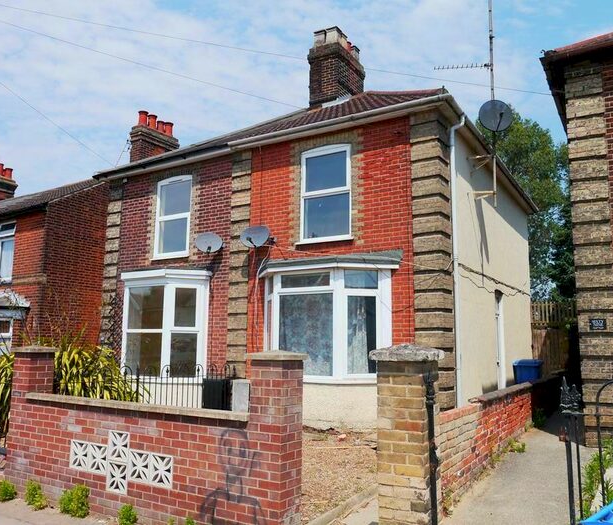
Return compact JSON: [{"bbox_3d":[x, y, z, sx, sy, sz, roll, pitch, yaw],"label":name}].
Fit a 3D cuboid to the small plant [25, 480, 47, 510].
[{"bbox_3d":[-2.887,2.489,6.051,0.218,0.256,0.185,-4,-10,31],"label":"small plant"}]

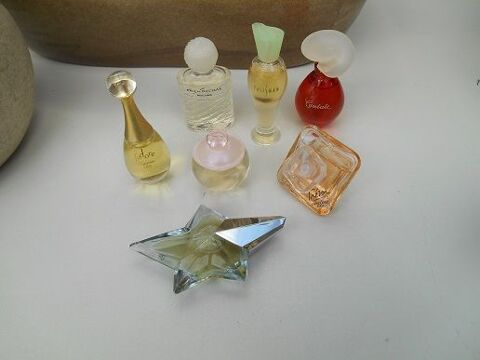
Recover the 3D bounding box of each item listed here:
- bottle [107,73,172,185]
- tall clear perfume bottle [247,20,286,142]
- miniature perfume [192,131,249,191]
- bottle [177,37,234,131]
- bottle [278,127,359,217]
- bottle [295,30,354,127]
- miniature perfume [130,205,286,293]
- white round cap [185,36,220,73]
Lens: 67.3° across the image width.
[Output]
[{"bbox_3d":[-0.057,-0.027,0.202,0.028,0.071,0.027,-14,49,-9],"label":"bottle"},{"bbox_3d":[0.016,-0.056,0.220,0.024,0.076,0.021,-1,48,3],"label":"tall clear perfume bottle"},{"bbox_3d":[-0.012,-0.012,0.208,0.033,0.038,0.033,-6,48,-2],"label":"miniature perfume"},{"bbox_3d":[-0.022,-0.064,0.239,0.035,0.062,0.021,-6,48,-2],"label":"bottle"},{"bbox_3d":[0.045,-0.007,0.204,0.048,0.022,0.055,-5,66,-1],"label":"bottle"},{"bbox_3d":[0.056,-0.063,0.232,0.037,0.064,0.026,3,48,6],"label":"bottle"},{"bbox_3d":[-0.015,0.029,0.183,0.081,0.021,0.047,-9,48,-5],"label":"miniature perfume"},{"bbox_3d":[-0.023,-0.077,0.225,0.022,0.022,0.022,-2,48,2],"label":"white round cap"}]

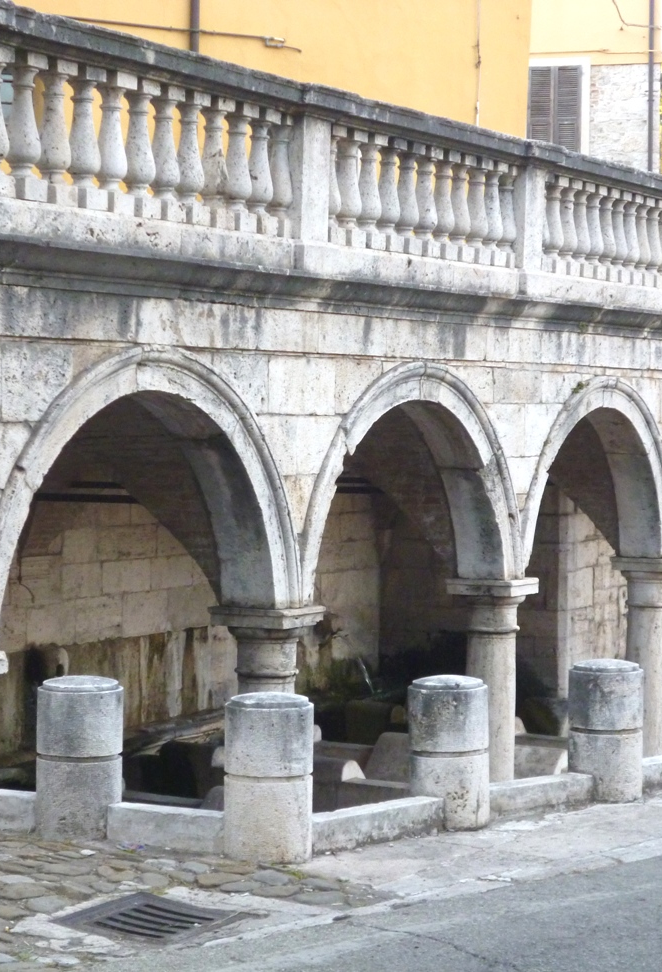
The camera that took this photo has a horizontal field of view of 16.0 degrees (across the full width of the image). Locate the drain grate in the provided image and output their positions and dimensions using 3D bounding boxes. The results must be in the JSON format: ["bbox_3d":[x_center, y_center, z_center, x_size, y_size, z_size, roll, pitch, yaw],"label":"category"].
[{"bbox_3d":[-0.632,1.502,8.106,0.463,0.050,0.468,3,6,36],"label":"drain grate"}]

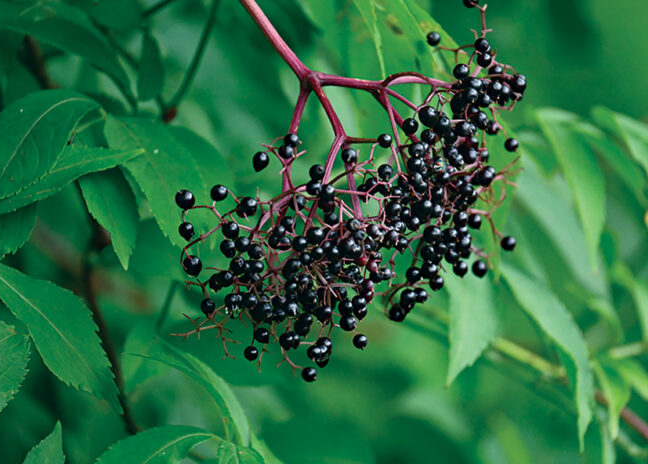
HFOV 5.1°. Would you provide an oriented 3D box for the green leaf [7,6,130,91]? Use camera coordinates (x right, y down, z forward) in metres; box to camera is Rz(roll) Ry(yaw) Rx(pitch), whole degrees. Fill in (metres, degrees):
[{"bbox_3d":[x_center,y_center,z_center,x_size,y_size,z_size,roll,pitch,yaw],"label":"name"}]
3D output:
[{"bbox_3d":[-0.103,-0.074,2.930,0.052,0.035,0.030,0,8,0],"label":"green leaf"}]

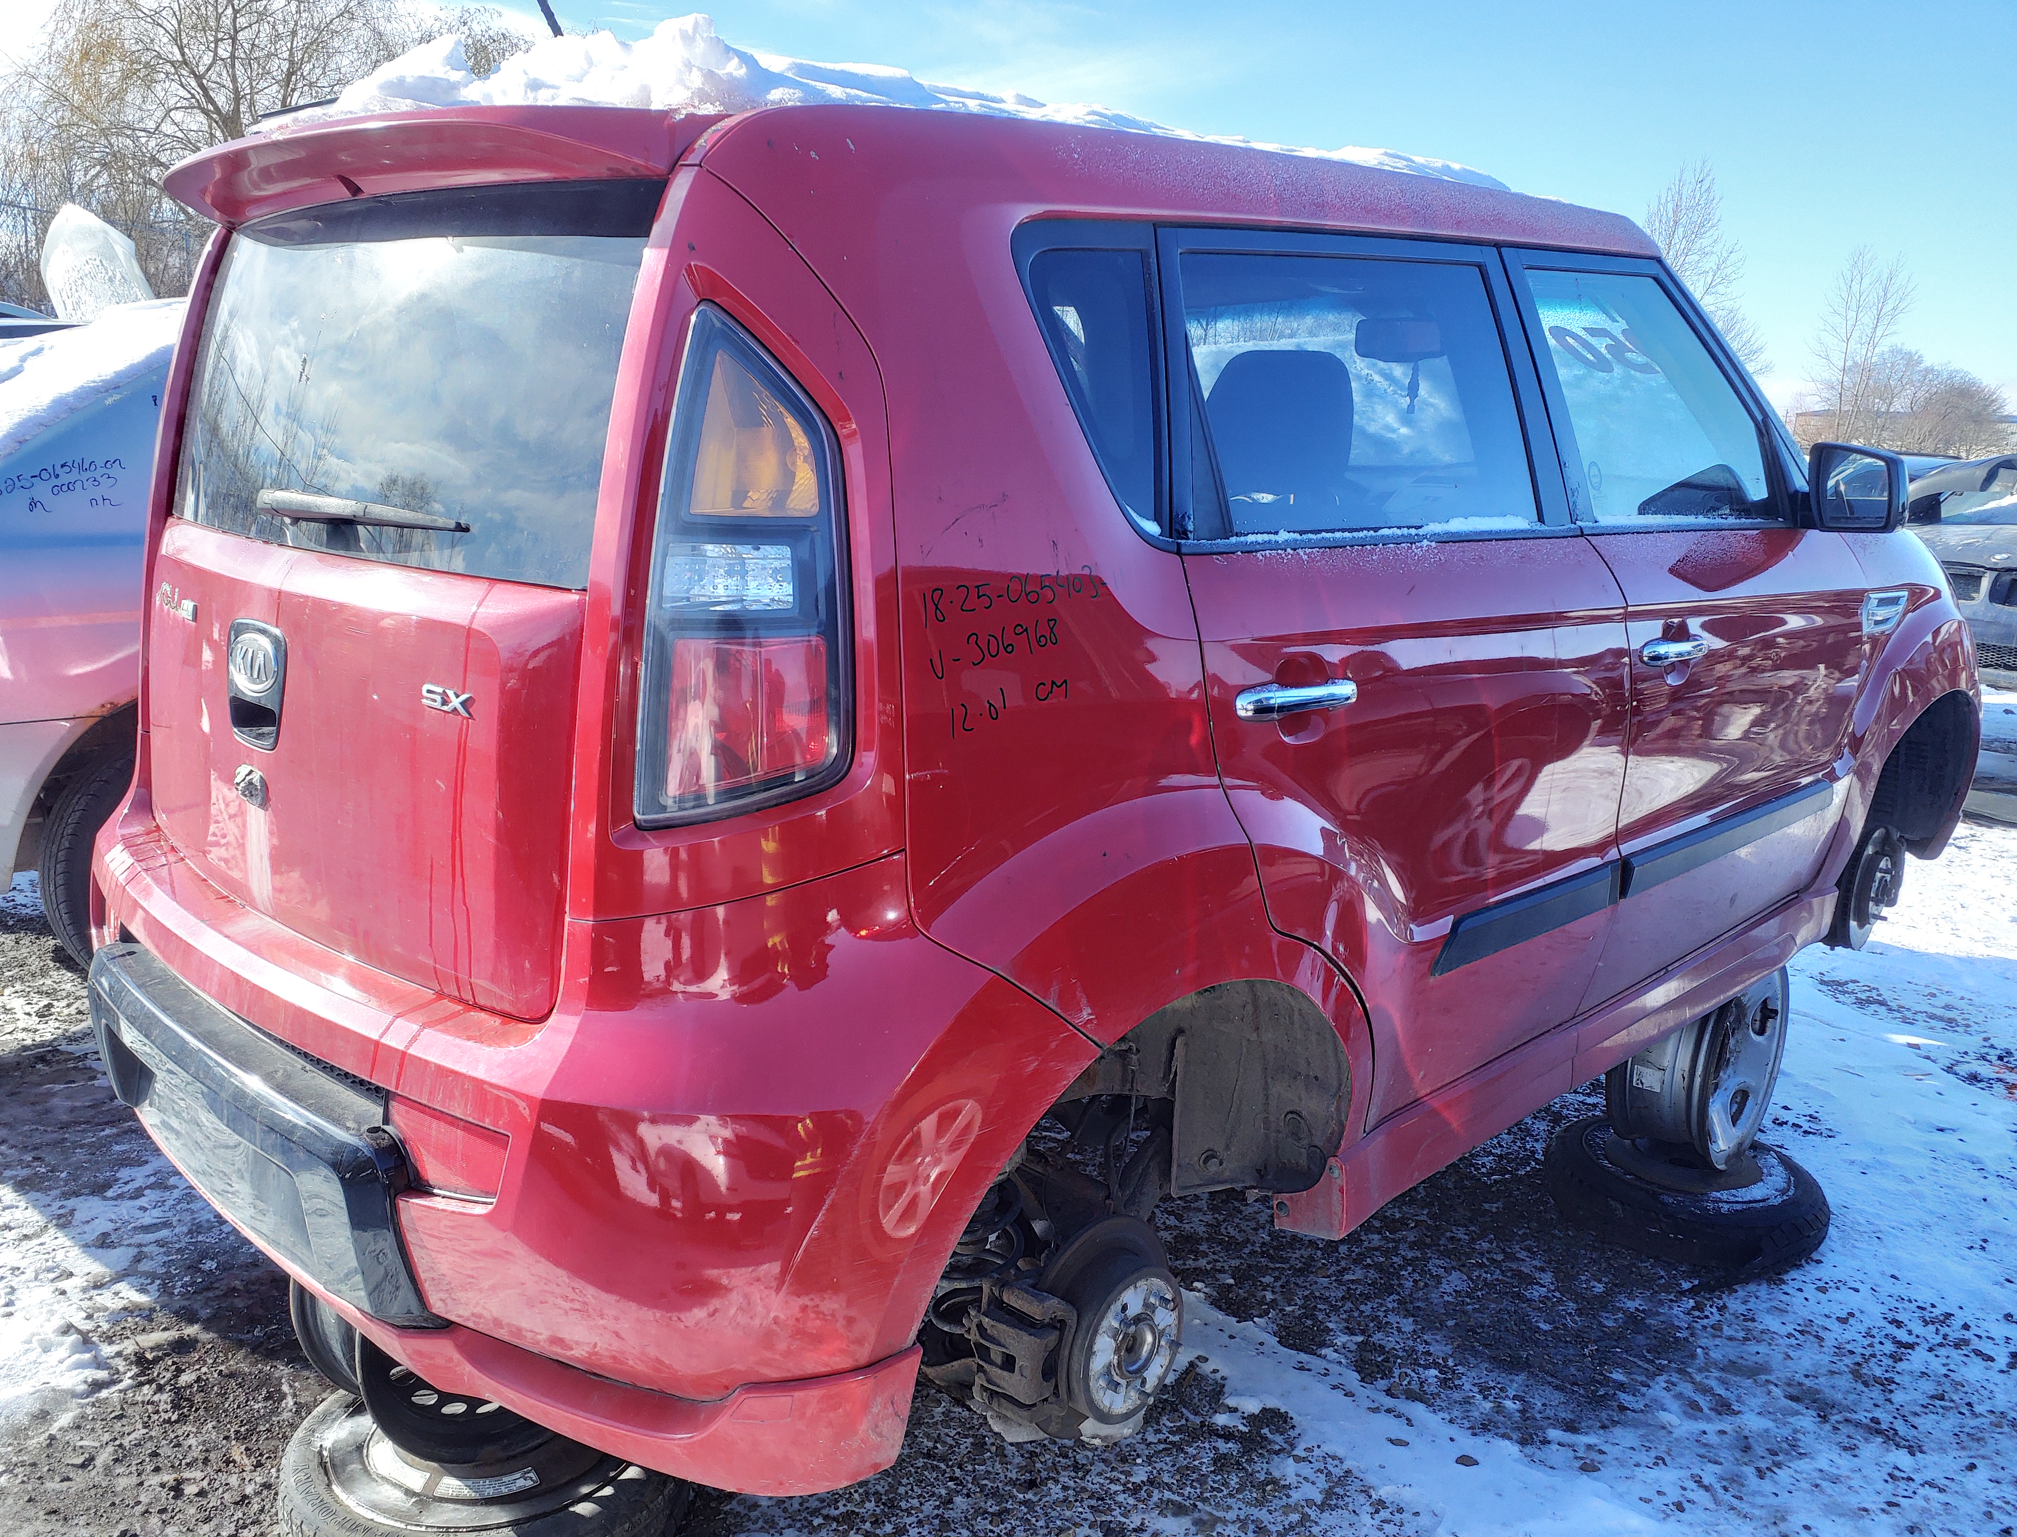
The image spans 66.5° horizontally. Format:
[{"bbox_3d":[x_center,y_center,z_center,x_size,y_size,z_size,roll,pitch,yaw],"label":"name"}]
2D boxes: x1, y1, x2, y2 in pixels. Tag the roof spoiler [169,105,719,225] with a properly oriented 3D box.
[{"bbox_3d":[-0.701,-0.683,1.742,0.215,0.115,1.130,-11,18,-44],"label":"roof spoiler"}]

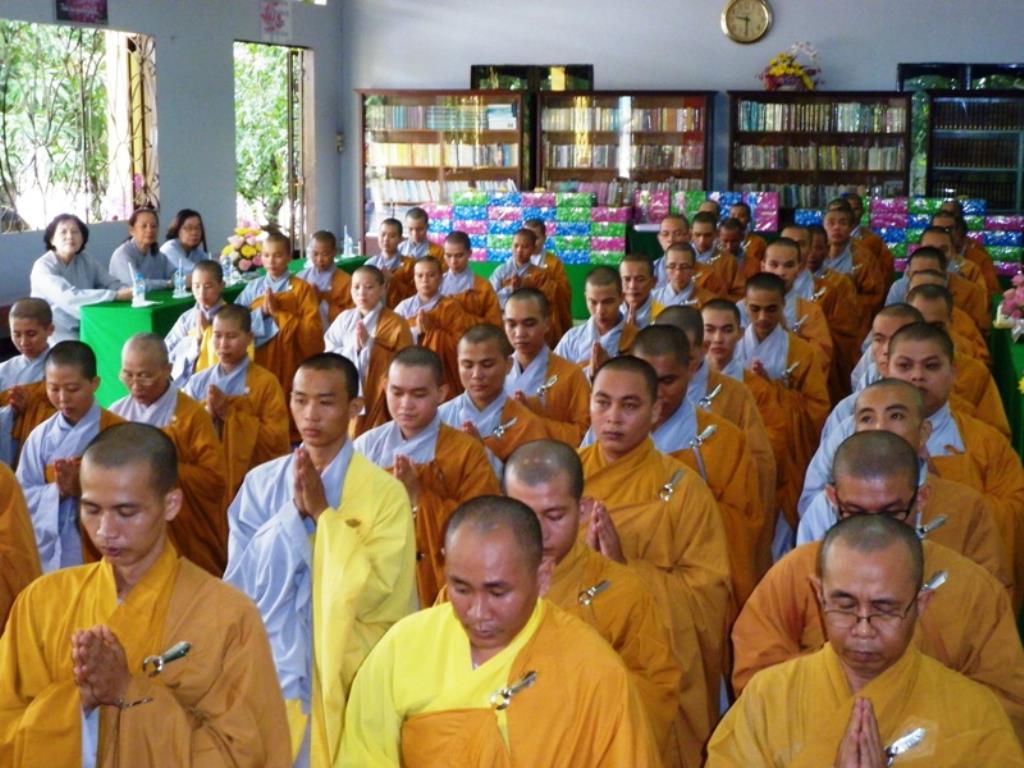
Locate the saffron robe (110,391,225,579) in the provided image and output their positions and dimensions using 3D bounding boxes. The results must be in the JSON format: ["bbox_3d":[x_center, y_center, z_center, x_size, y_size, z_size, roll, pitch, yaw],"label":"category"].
[{"bbox_3d":[-1.166,0.445,6.310,0.500,0.882,0.520,3,9,19],"label":"saffron robe"}]

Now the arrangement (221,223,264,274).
[{"bbox_3d":[-1.685,-0.853,11.535,0.300,0.330,0.310,0,8,0],"label":"arrangement"}]

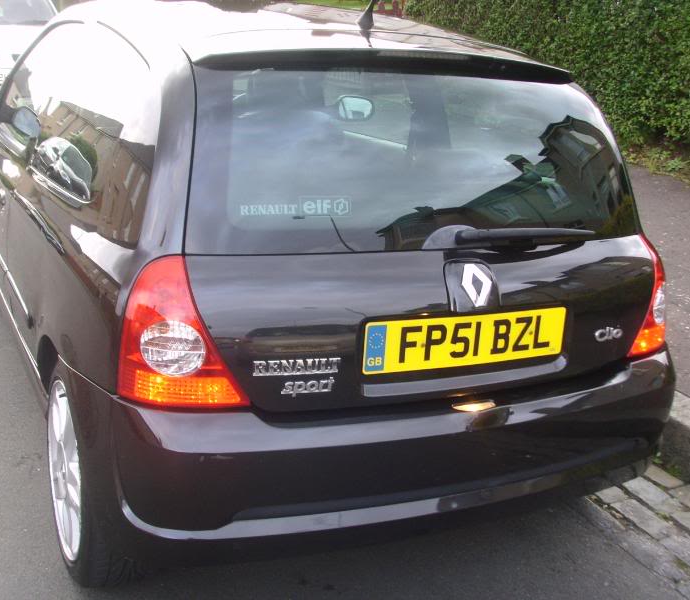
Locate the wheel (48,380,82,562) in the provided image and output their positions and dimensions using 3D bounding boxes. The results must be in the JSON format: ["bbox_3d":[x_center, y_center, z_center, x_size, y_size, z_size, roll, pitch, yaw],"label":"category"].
[{"bbox_3d":[-0.605,0.408,2.231,0.180,0.430,0.430,-4,19,-27],"label":"wheel"}]

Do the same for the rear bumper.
[{"bbox_3d":[0.191,0.303,2.150,1.600,0.370,0.400,-4,19,-27],"label":"rear bumper"}]

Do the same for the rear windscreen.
[{"bbox_3d":[0.195,-0.326,2.056,1.220,0.497,0.100,-4,-16,-27],"label":"rear windscreen"}]

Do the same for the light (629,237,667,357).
[{"bbox_3d":[0.772,-0.016,2.313,0.251,0.288,0.164,-7,21,-34],"label":"light"}]

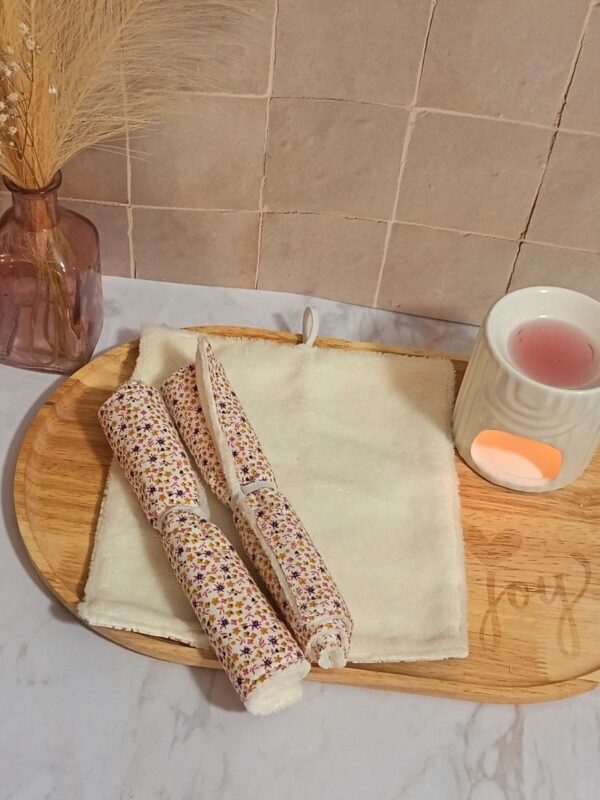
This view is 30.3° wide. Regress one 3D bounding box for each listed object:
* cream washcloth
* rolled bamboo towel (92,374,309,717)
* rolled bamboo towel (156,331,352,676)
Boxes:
[{"bbox_3d":[-0.008,0.053,0.778,0.245,0.014,0.258,6,49,-1],"label":"cream washcloth"},{"bbox_3d":[-0.067,0.085,0.710,0.044,0.044,0.246,-19,52,-21],"label":"rolled bamboo towel"},{"bbox_3d":[-0.030,0.064,0.733,0.040,0.050,0.240,-18,53,-20],"label":"rolled bamboo towel"}]

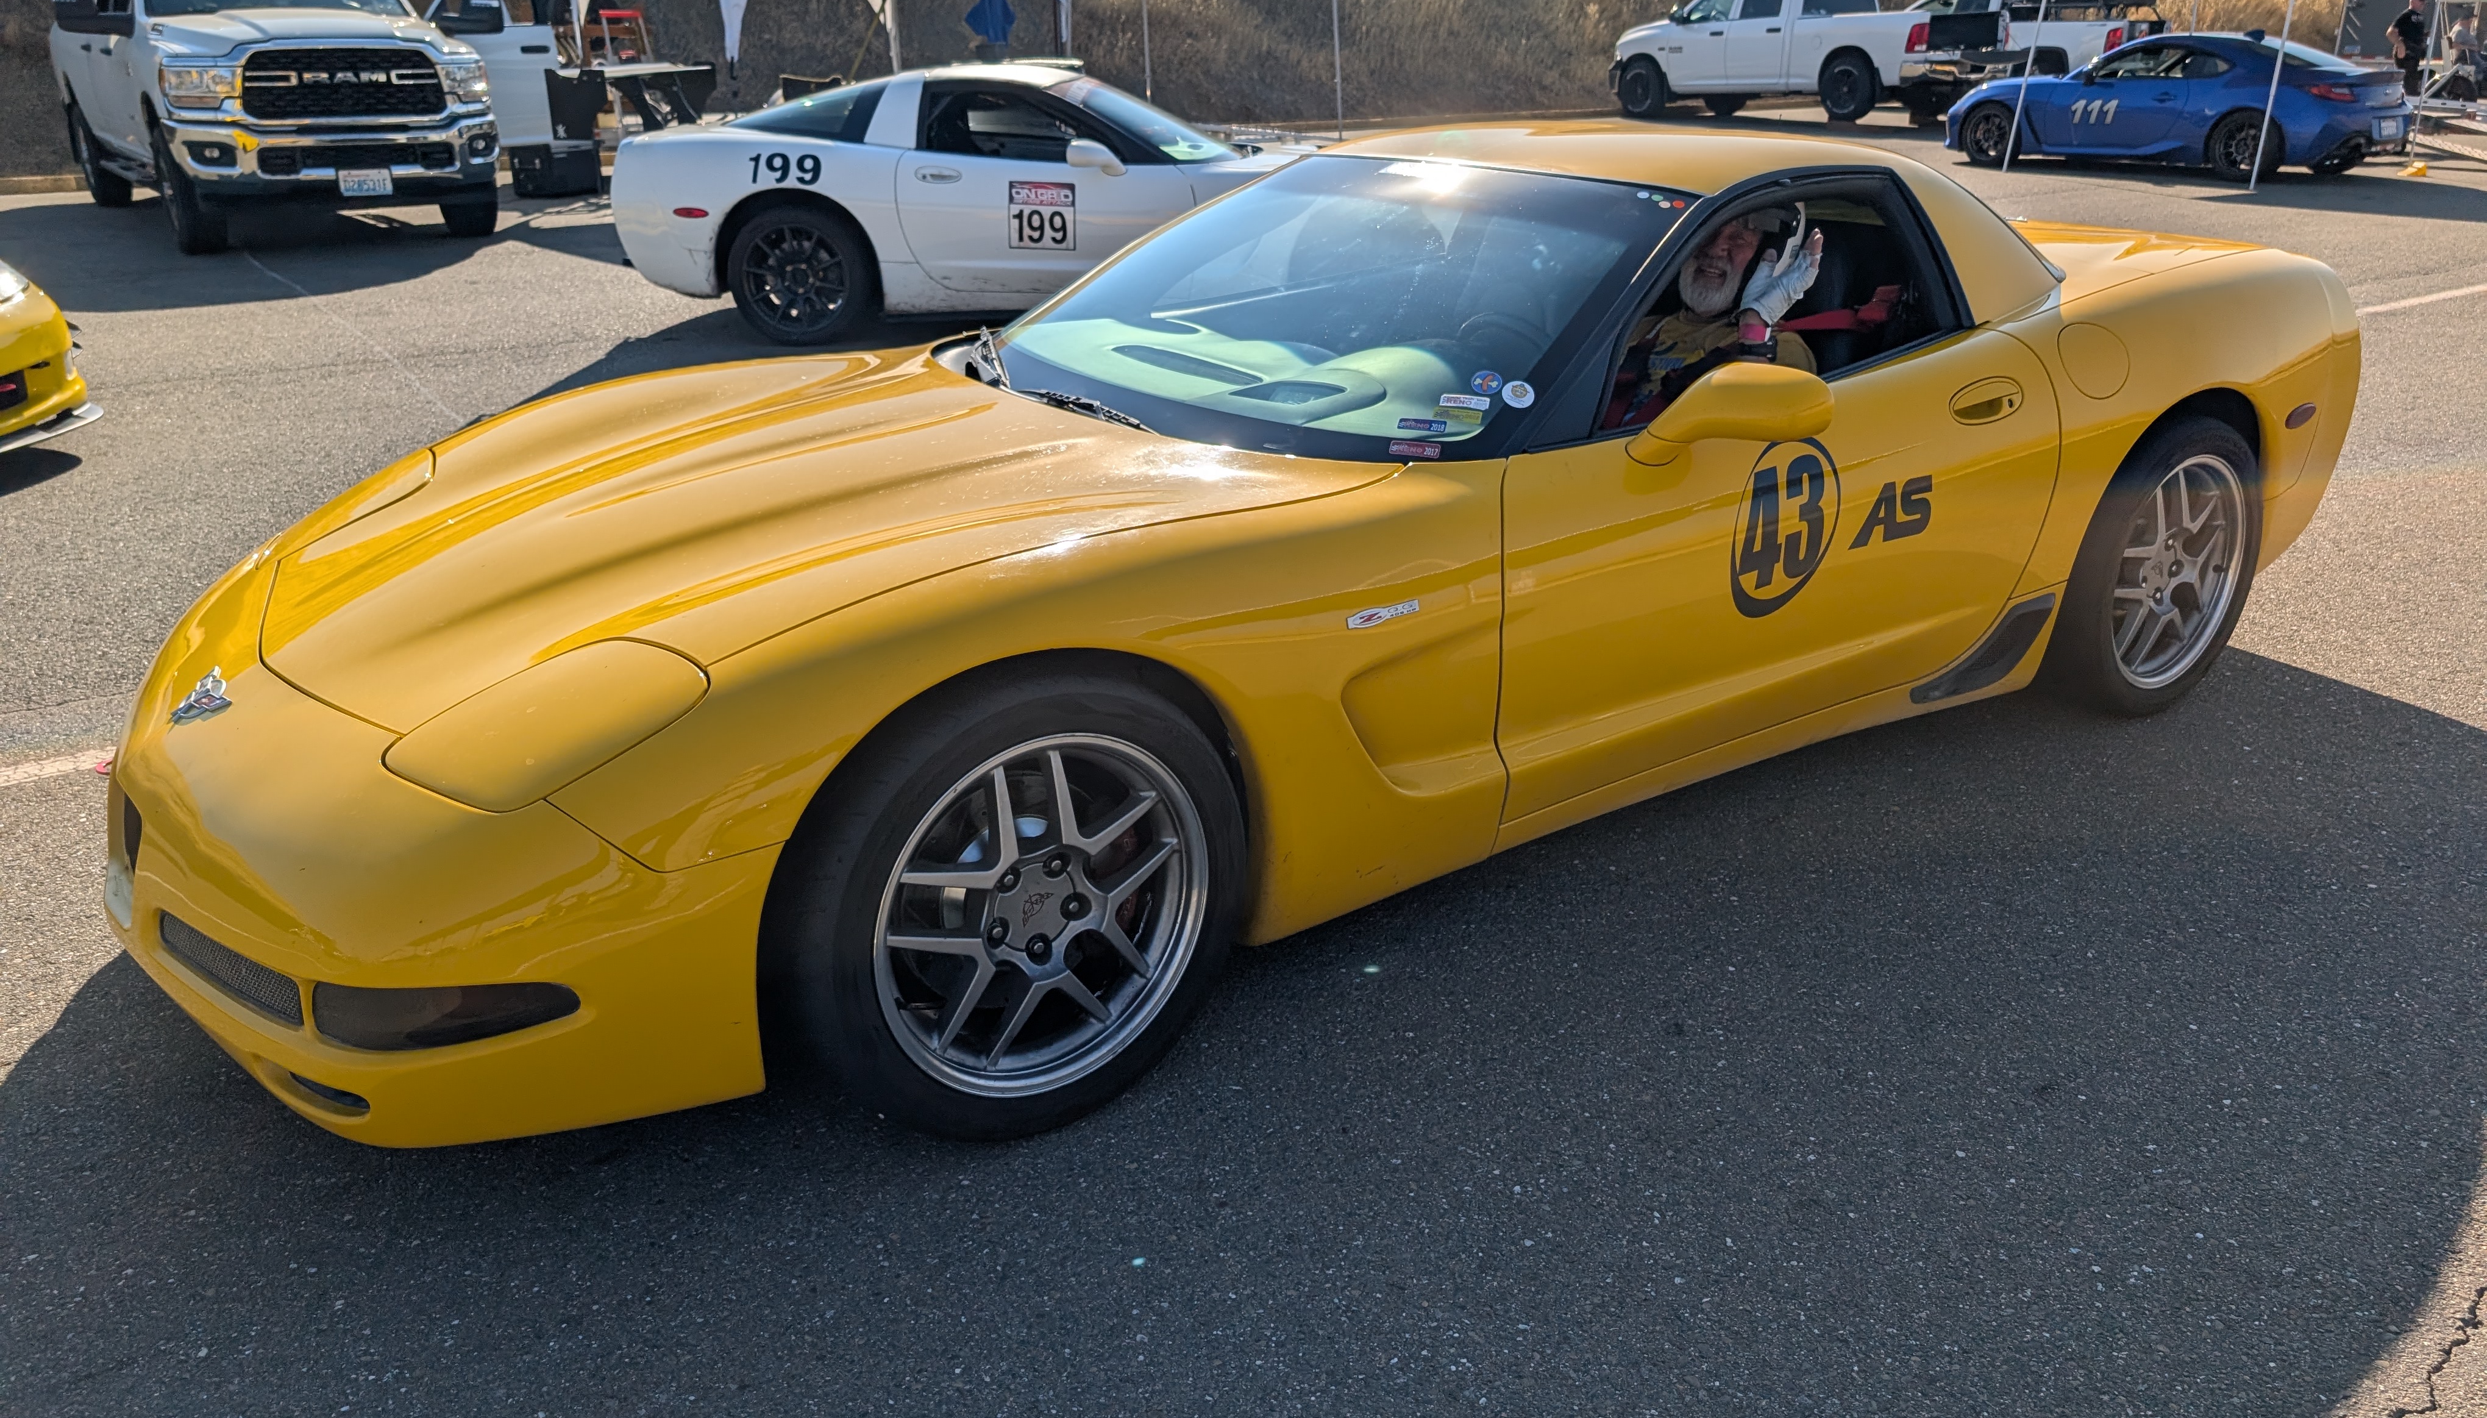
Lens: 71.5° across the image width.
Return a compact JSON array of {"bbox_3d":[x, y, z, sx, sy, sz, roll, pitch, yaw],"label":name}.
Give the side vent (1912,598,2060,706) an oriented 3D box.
[{"bbox_3d":[1.361,-0.111,3.194,0.380,0.150,0.060,-14,24,-34],"label":"side vent"}]

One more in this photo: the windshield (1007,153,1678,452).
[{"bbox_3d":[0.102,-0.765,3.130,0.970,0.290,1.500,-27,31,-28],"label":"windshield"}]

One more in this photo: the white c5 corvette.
[{"bbox_3d":[-0.820,-2.668,8.848,4.560,1.200,1.870,-1,22,0],"label":"white c5 corvette"}]

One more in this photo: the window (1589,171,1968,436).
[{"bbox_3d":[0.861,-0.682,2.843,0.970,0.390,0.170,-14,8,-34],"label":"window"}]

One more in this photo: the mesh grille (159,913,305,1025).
[{"bbox_3d":[-1.194,0.295,2.039,0.315,0.063,0.035,14,25,34],"label":"mesh grille"}]

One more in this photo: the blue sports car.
[{"bbox_3d":[9.226,-6.074,17.301,1.790,1.310,4.260,-13,25,-32],"label":"blue sports car"}]

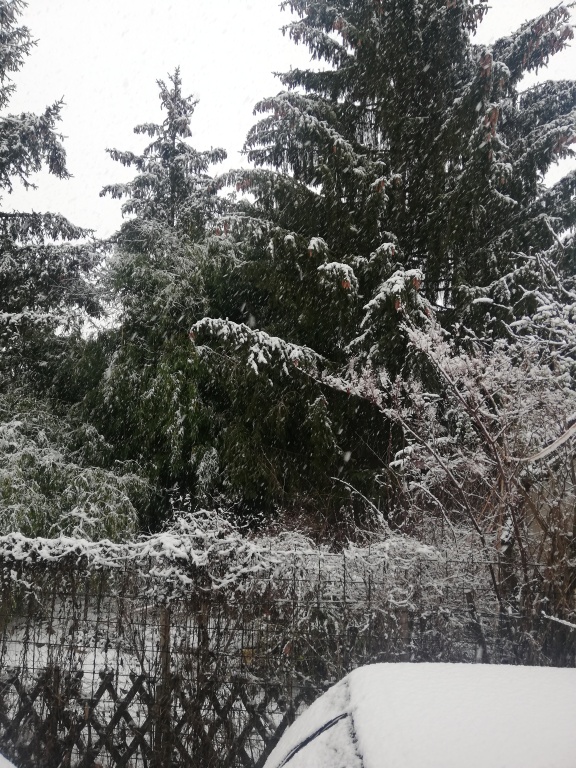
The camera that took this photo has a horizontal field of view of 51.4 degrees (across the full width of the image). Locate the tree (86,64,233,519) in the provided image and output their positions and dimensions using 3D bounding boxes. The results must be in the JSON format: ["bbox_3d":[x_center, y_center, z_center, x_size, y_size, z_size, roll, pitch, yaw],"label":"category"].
[{"bbox_3d":[-2.750,-1.850,13.150,3.300,10.400,3.300,0,-4,0],"label":"tree"}]

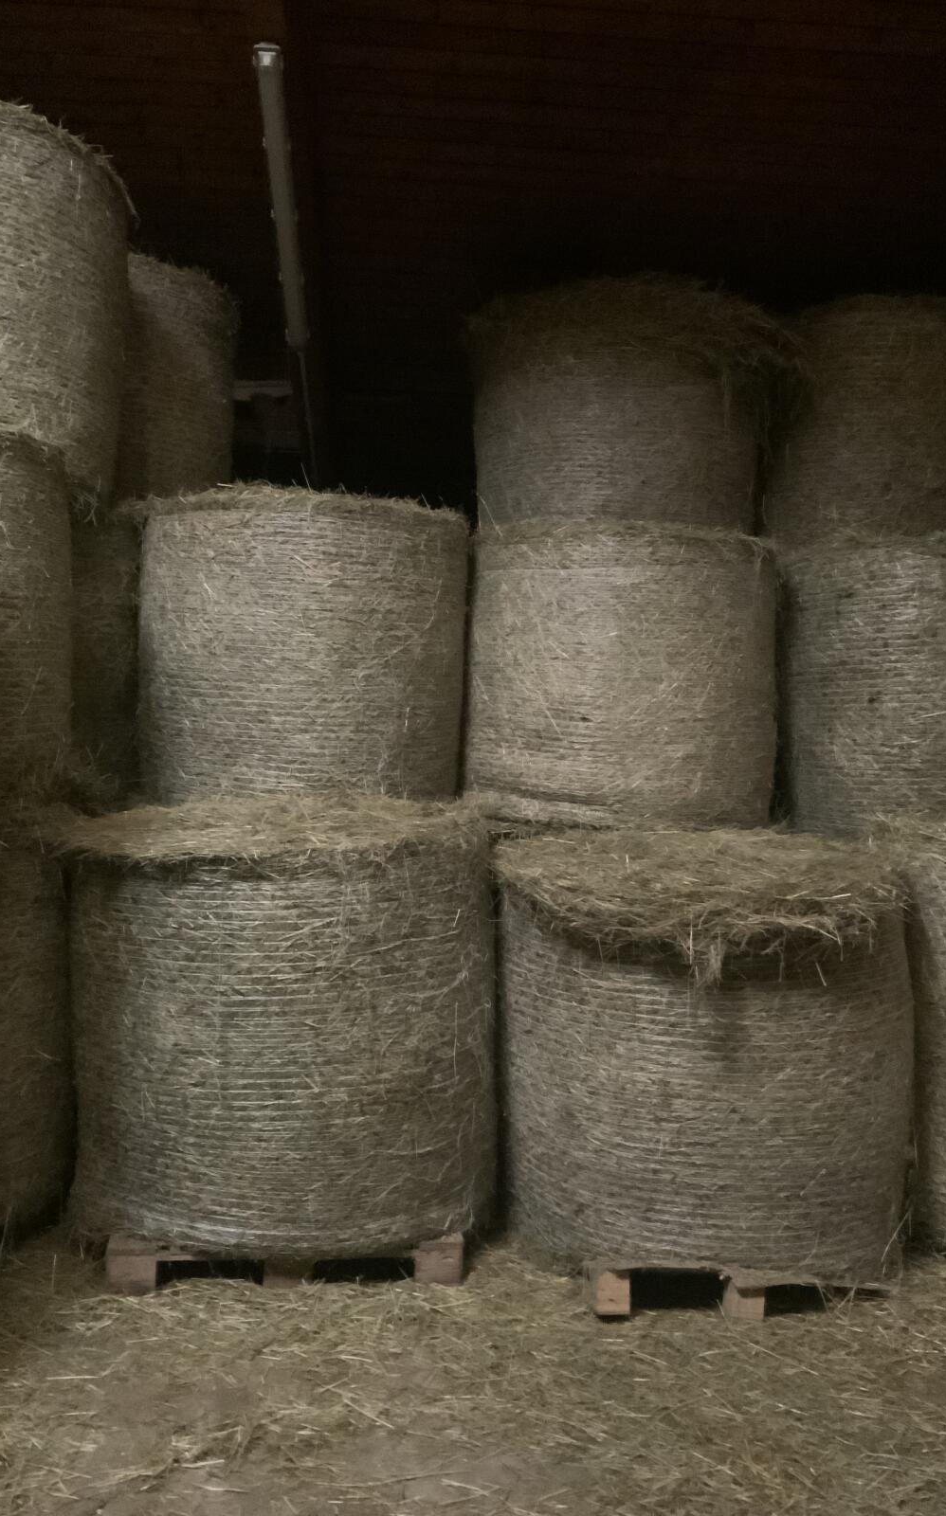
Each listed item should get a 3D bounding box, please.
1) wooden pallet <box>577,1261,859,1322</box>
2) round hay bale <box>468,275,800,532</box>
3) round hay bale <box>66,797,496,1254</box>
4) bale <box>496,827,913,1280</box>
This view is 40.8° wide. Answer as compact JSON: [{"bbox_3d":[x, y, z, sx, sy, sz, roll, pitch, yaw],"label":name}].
[{"bbox_3d":[0.790,1.496,4.185,0.819,0.144,1.102,0,3,5],"label":"wooden pallet"},{"bbox_3d":[0.762,-1.677,6.503,1.492,1.160,1.492,0,3,7],"label":"round hay bale"},{"bbox_3d":[-0.644,0.826,4.442,1.453,1.190,1.453,0,3,-8],"label":"round hay bale"},{"bbox_3d":[0.754,0.873,4.289,1.375,1.131,1.375,1,3,10],"label":"bale"}]

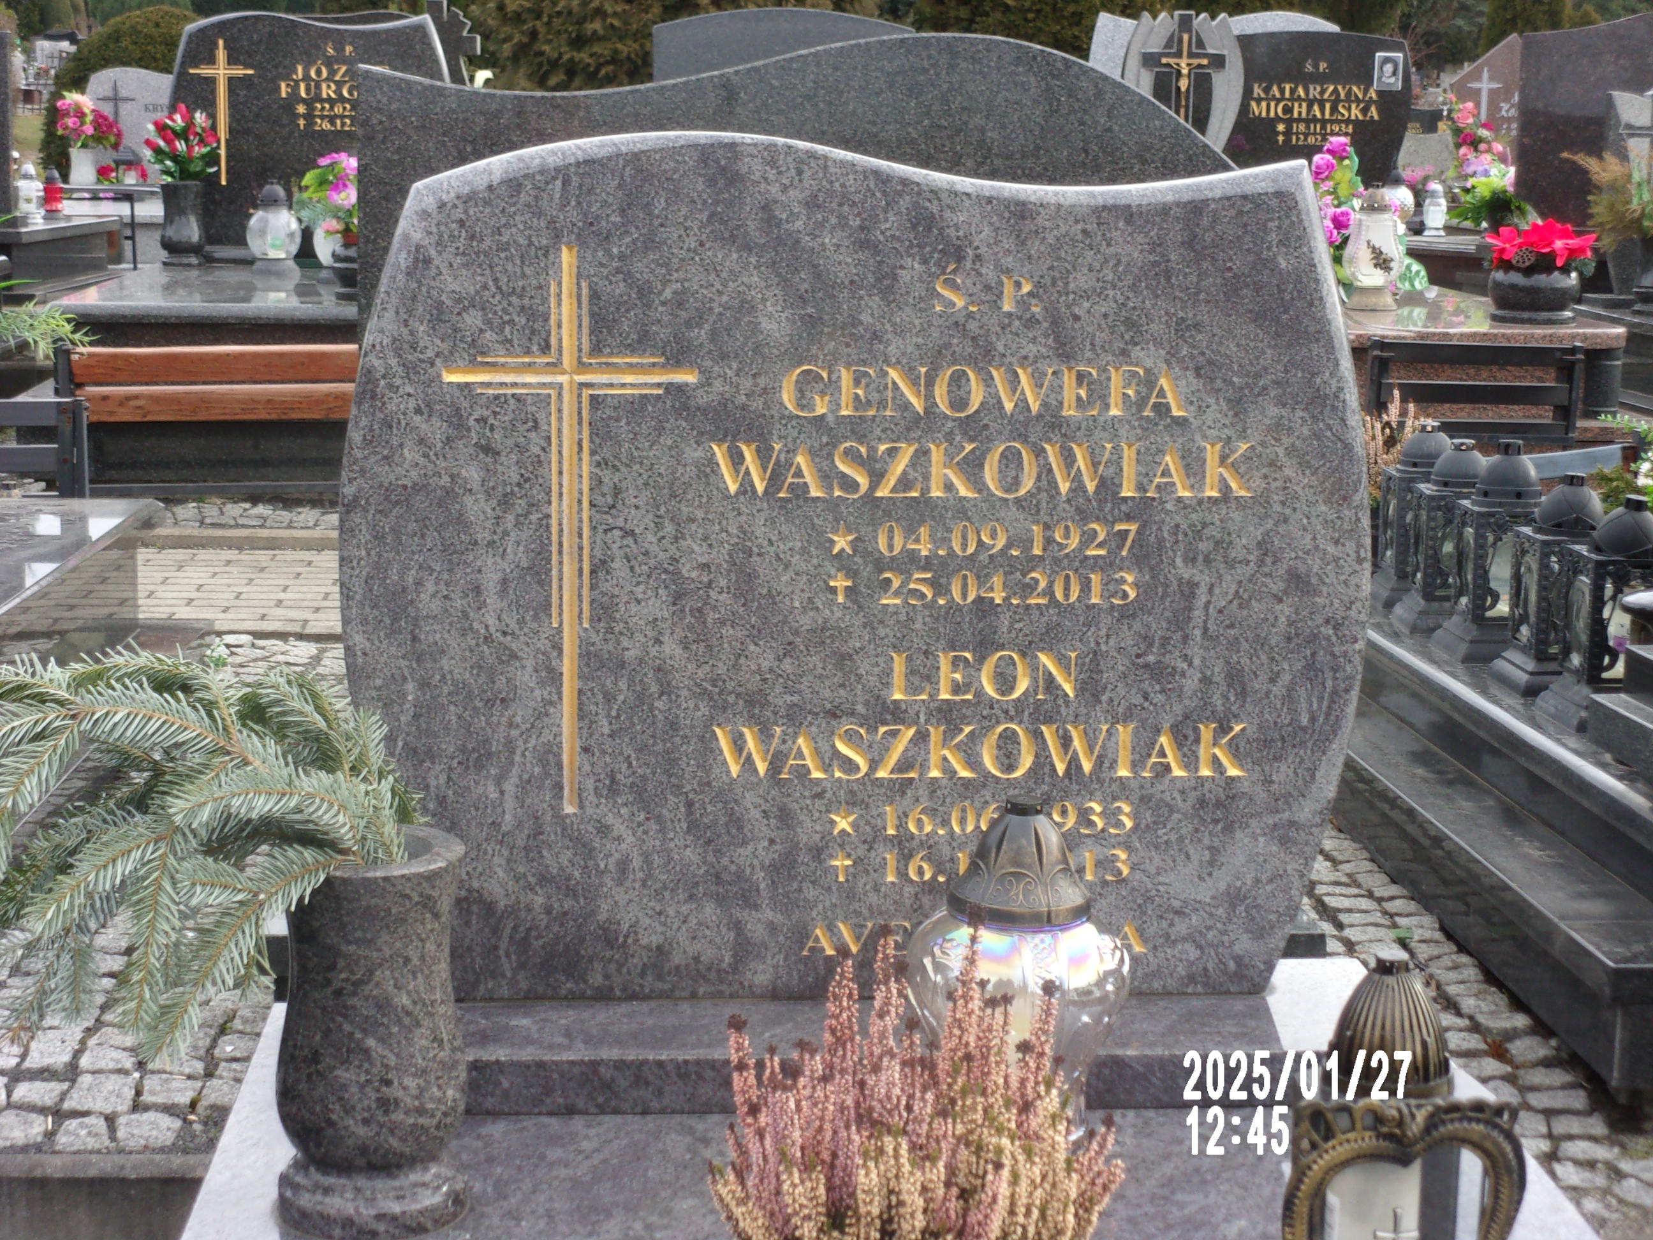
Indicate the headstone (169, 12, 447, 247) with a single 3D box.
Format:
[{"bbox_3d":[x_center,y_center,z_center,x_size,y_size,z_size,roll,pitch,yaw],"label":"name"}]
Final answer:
[{"bbox_3d":[-1.821,-1.726,10.767,1.010,0.816,0.090,0,10,-3],"label":"headstone"}]

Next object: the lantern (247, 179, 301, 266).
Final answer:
[{"bbox_3d":[-1.859,-1.318,10.257,0.182,0.302,0.182,0,10,-3],"label":"lantern"}]

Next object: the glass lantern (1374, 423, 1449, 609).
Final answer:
[{"bbox_3d":[1.045,-0.188,5.352,0.172,0.314,0.172,0,10,-4],"label":"glass lantern"}]

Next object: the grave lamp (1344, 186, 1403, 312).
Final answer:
[{"bbox_3d":[1.723,-1.171,9.587,0.187,0.386,0.180,0,10,-3],"label":"grave lamp"}]

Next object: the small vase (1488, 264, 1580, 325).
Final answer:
[{"bbox_3d":[2.103,-0.965,9.058,0.272,0.166,0.260,0,10,-3],"label":"small vase"}]

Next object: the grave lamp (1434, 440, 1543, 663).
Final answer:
[{"bbox_3d":[1.077,-0.113,4.846,0.172,0.340,0.172,0,10,-4],"label":"grave lamp"}]

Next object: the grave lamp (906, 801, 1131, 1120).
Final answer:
[{"bbox_3d":[0.163,0.292,2.543,0.187,0.289,0.187,0,10,-3],"label":"grave lamp"}]

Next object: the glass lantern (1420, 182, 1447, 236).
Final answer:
[{"bbox_3d":[2.426,-1.638,12.182,0.095,0.212,0.095,0,10,-3],"label":"glass lantern"}]

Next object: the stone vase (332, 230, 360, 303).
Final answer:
[{"bbox_3d":[-1.388,-1.045,9.026,0.170,0.190,0.170,0,10,-3],"label":"stone vase"}]

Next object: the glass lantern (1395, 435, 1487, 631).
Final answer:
[{"bbox_3d":[1.048,-0.145,5.113,0.172,0.312,0.172,0,10,-4],"label":"glass lantern"}]

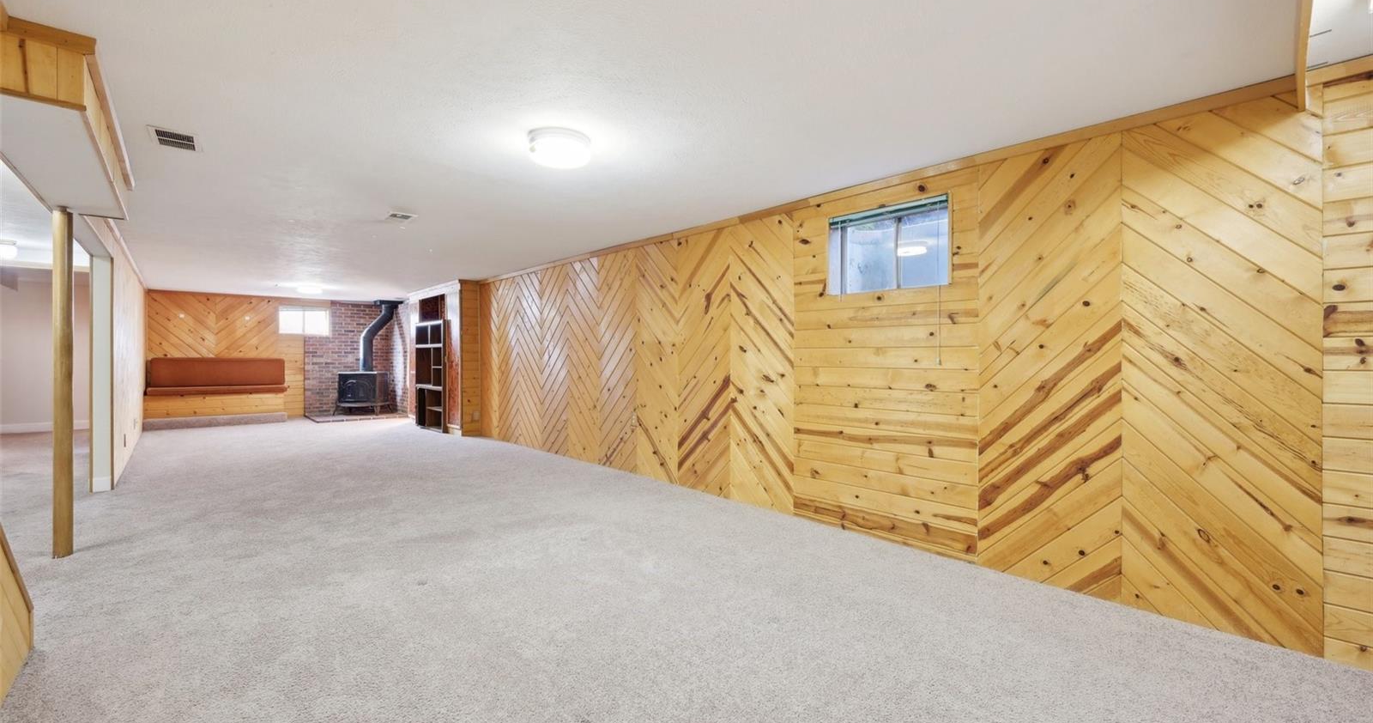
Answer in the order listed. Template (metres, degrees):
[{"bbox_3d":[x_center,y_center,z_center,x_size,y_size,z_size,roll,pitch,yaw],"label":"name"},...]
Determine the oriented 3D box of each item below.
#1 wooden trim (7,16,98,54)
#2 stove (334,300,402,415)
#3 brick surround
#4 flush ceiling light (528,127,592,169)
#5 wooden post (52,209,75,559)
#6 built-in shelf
[{"bbox_3d":[-2.168,-1.108,1.830,0.200,0.053,0.022,0,0,-43],"label":"wooden trim"},{"bbox_3d":[-5.896,-0.109,9.984,0.770,2.145,1.034,0,0,-4],"label":"stove"},{"bbox_3d":[-6.183,-0.111,10.008,1.452,2.145,1.166,0,0,-43],"label":"brick surround"},{"bbox_3d":[-0.643,-1.083,2.727,0.316,0.085,0.316,0,0,0],"label":"flush ceiling light"},{"bbox_3d":[-3.497,0.119,2.995,0.078,1.946,0.078,0,0,-43],"label":"wooden post"},{"bbox_3d":[-3.796,0.037,8.240,0.968,2.003,0.340,1,0,44],"label":"built-in shelf"}]

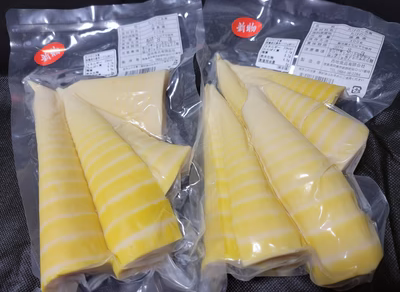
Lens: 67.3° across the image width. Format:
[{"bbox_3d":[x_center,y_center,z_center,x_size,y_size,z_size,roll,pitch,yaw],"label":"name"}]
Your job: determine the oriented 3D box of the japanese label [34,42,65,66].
[{"bbox_3d":[-0.153,-0.093,0.308,0.031,0.003,0.022,-21,70,-8],"label":"japanese label"}]

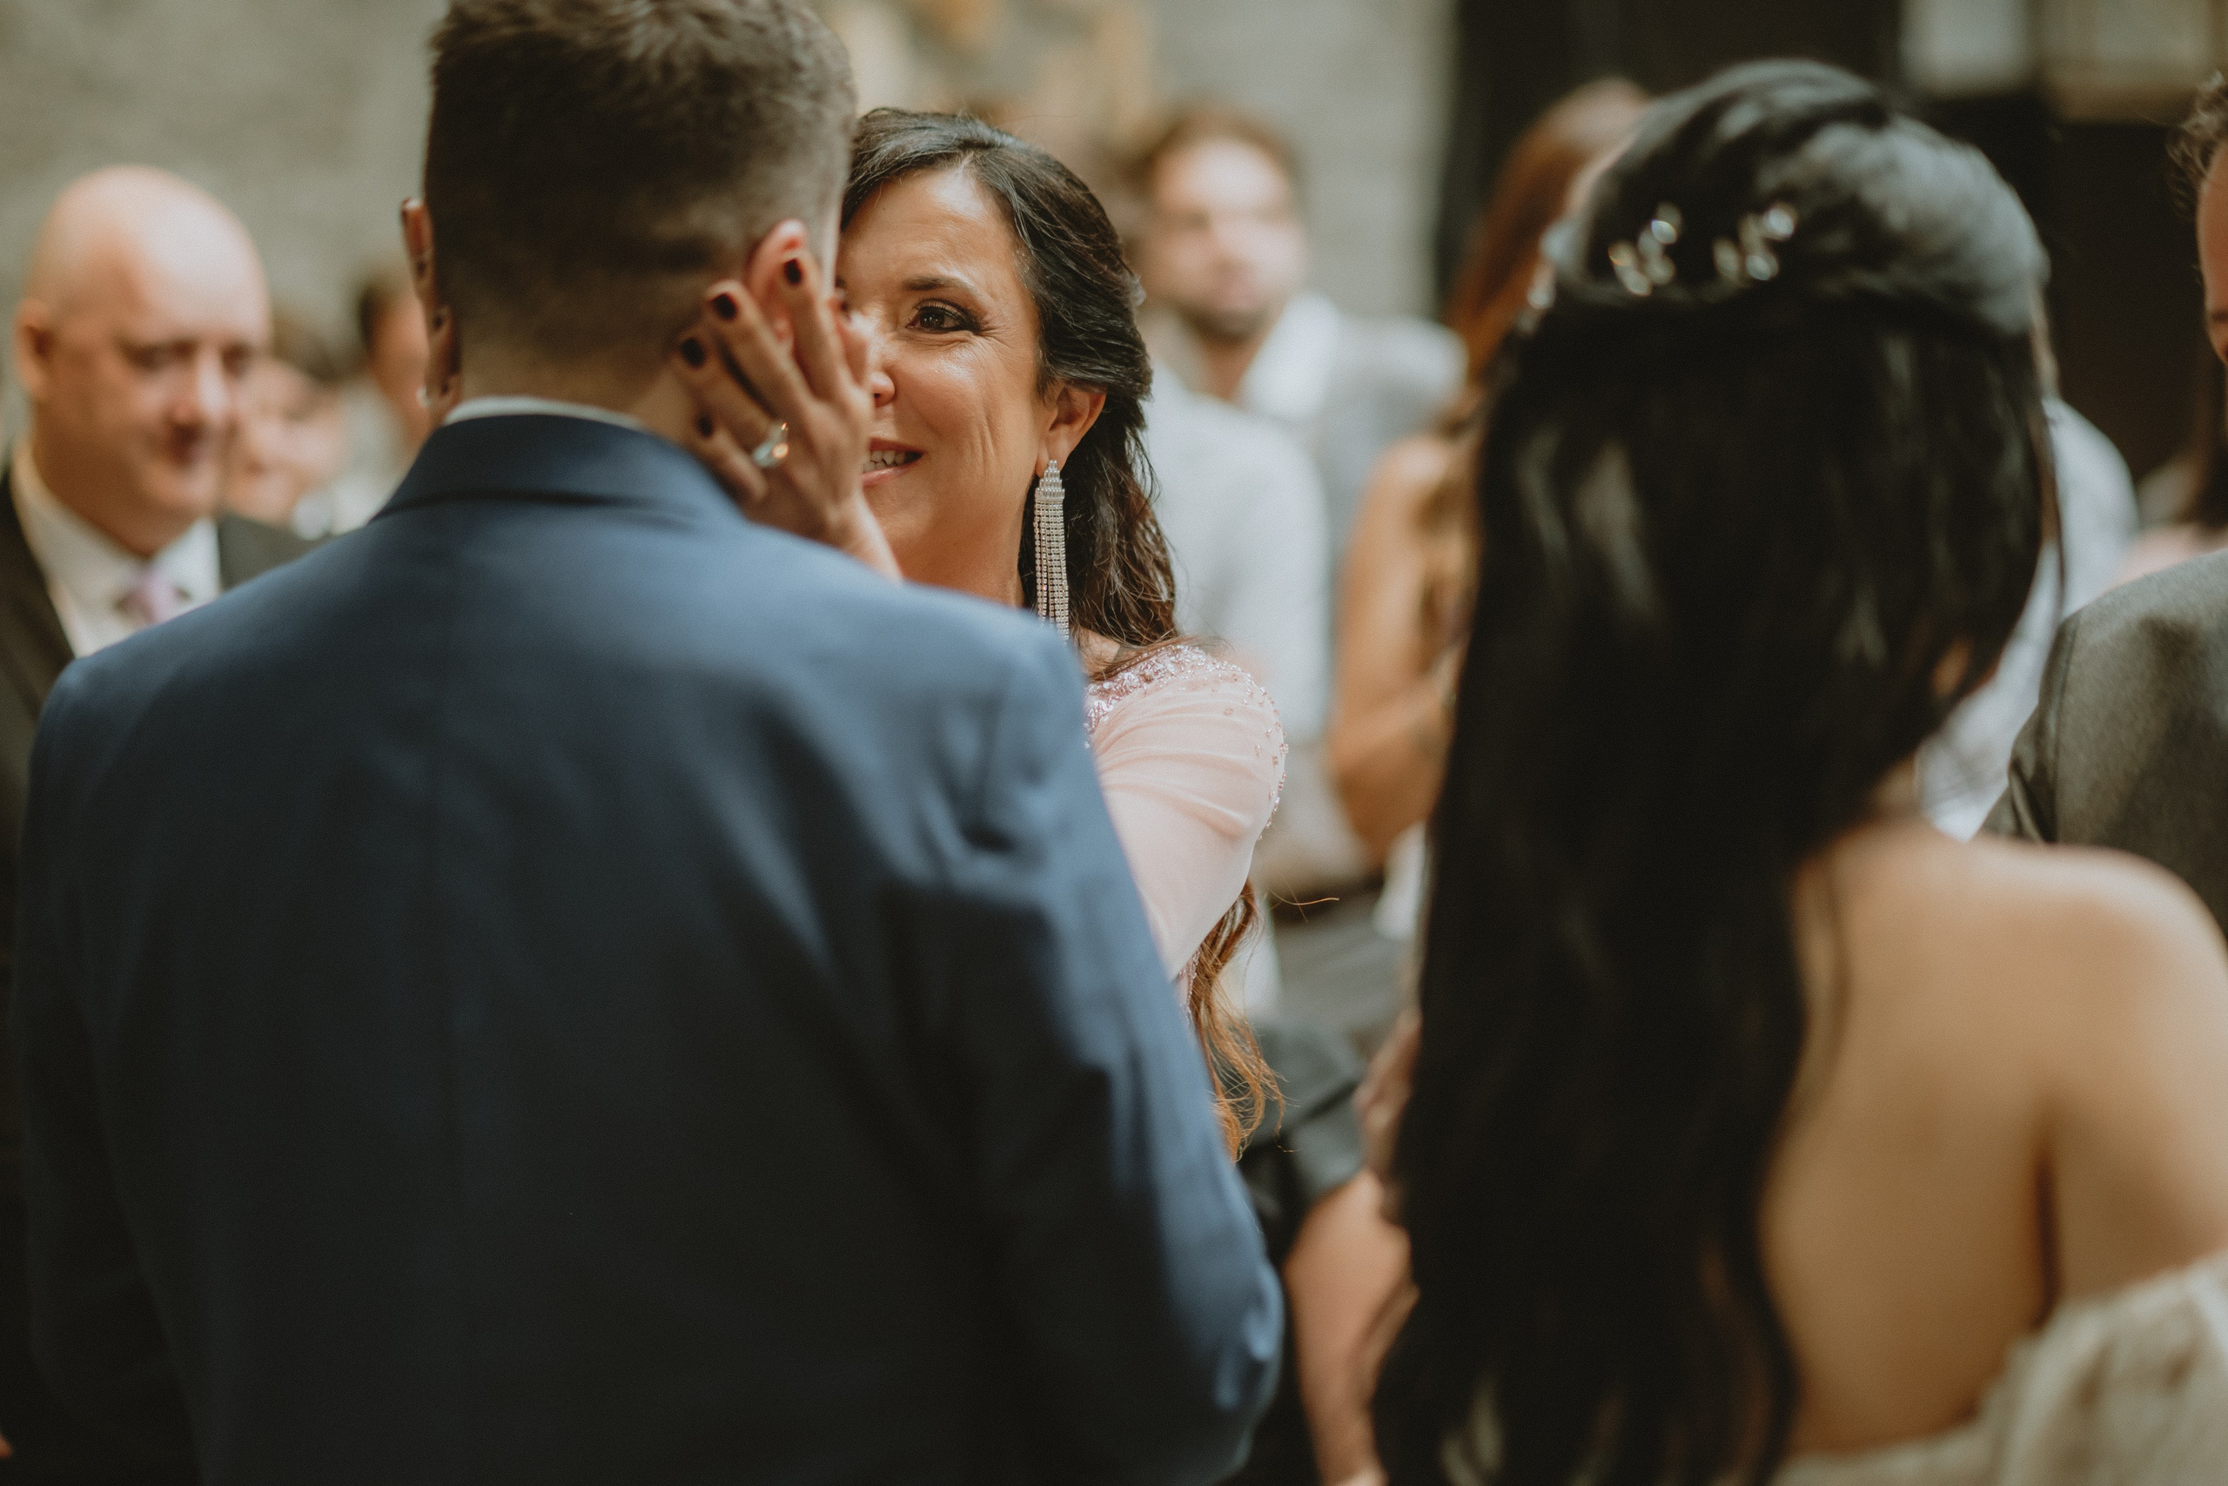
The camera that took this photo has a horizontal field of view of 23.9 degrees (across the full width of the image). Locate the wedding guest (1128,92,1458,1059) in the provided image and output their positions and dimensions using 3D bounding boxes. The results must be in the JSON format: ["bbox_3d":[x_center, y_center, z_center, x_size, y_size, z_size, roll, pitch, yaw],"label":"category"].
[{"bbox_3d":[0.114,0.223,5.588,0.520,1.770,0.320,-1,6,-9],"label":"wedding guest"}]

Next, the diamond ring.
[{"bbox_3d":[-0.156,-0.135,2.380,0.021,0.007,0.023,-44,29,-10],"label":"diamond ring"}]

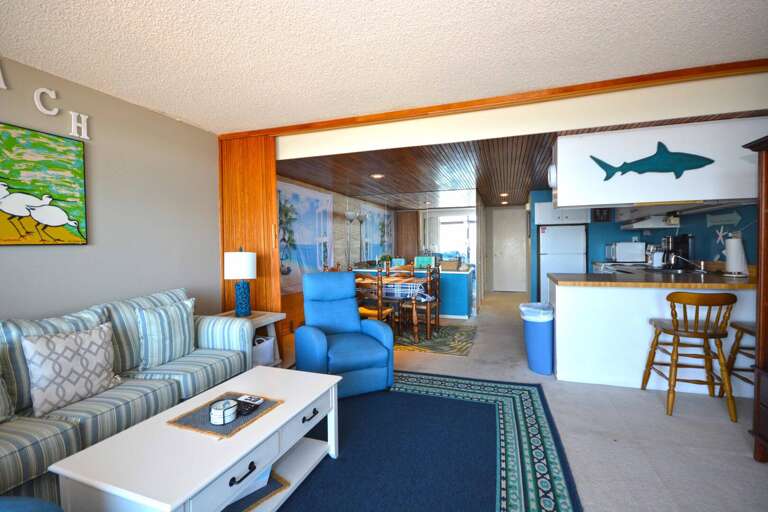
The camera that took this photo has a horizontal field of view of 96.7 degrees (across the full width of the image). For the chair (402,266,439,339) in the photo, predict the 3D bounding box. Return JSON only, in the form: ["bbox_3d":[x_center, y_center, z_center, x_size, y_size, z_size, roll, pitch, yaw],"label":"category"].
[{"bbox_3d":[0.474,0.594,4.706,0.500,0.980,0.460,0,2,19],"label":"chair"}]

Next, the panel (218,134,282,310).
[{"bbox_3d":[-1.504,-0.084,3.874,0.780,2.450,0.100,0,2,19],"label":"panel"}]

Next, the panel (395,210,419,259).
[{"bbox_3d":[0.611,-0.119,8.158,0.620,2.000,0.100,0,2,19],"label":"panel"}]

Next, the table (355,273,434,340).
[{"bbox_3d":[0.171,0.703,4.870,1.000,0.760,1.050,0,2,19],"label":"table"}]

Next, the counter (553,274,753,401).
[{"bbox_3d":[2.488,0.657,3.166,1.700,0.910,0.750,0,2,19],"label":"counter"}]

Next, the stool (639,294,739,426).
[{"bbox_3d":[2.312,0.696,2.603,0.470,0.880,0.480,0,2,22],"label":"stool"}]

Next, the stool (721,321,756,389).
[{"bbox_3d":[2.812,0.695,2.428,0.470,0.880,0.480,0,2,22],"label":"stool"}]

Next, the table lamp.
[{"bbox_3d":[-1.429,0.260,3.481,0.320,0.680,0.320,0,2,19],"label":"table lamp"}]

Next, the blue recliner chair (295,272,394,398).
[{"bbox_3d":[-0.450,0.666,3.202,0.770,0.980,0.860,-2,2,-22],"label":"blue recliner chair"}]

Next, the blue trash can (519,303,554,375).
[{"bbox_3d":[1.517,0.797,3.417,0.330,0.640,0.330,0,2,19],"label":"blue trash can"}]

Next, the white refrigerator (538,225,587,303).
[{"bbox_3d":[3.218,0.194,6.220,0.700,1.580,0.700,0,2,19],"label":"white refrigerator"}]

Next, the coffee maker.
[{"bbox_3d":[3.504,-0.039,4.073,0.290,0.370,0.210,0,2,19],"label":"coffee maker"}]

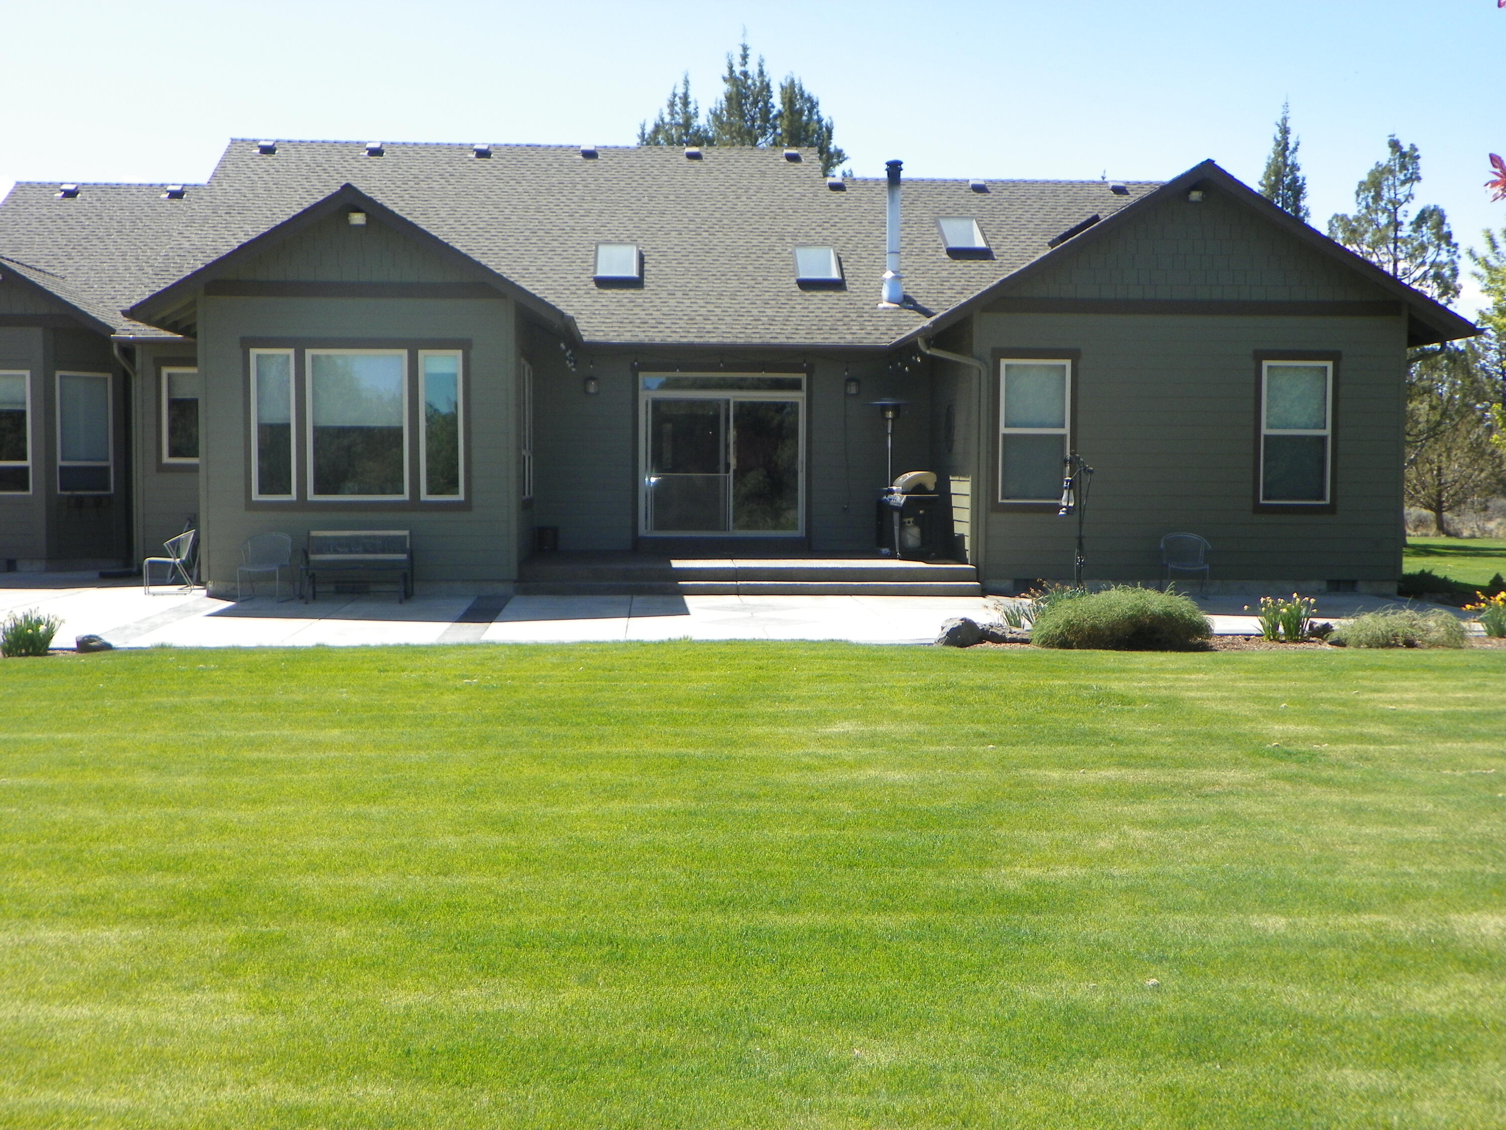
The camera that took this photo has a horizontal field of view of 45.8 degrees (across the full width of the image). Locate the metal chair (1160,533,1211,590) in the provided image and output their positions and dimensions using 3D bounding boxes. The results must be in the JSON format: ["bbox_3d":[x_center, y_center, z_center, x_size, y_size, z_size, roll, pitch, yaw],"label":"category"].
[{"bbox_3d":[5.416,0.000,22.273,0.600,0.800,0.580,1,4,4],"label":"metal chair"}]

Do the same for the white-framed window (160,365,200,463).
[{"bbox_3d":[-7.899,-2.126,25.434,1.050,1.370,0.090,0,3,-4],"label":"white-framed window"}]

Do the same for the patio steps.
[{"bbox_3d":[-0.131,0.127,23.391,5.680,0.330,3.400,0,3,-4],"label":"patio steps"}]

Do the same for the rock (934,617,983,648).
[{"bbox_3d":[1.953,0.623,16.788,0.440,0.270,0.380,0,4,-4],"label":"rock"}]

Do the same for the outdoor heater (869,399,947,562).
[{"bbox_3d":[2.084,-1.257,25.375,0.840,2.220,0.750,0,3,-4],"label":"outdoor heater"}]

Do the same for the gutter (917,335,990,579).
[{"bbox_3d":[2.497,-1.303,22.319,0.880,3.080,0.220,0,4,-4],"label":"gutter"}]

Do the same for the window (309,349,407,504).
[{"bbox_3d":[-4.749,-1.680,21.415,1.220,1.820,0.100,0,4,-4],"label":"window"}]

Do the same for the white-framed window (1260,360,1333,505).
[{"bbox_3d":[6.992,-1.692,22.881,0.940,1.840,0.090,0,3,-4],"label":"white-framed window"}]

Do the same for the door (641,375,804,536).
[{"bbox_3d":[-0.449,-1.604,26.016,2.430,2.400,0.130,0,4,-4],"label":"door"}]

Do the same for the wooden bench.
[{"bbox_3d":[-4.602,0.013,20.763,1.270,0.800,0.700,0,4,-4],"label":"wooden bench"}]

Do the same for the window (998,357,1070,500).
[{"bbox_3d":[3.579,-1.695,22.595,0.906,1.816,0.100,0,3,-3],"label":"window"}]

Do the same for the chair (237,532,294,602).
[{"bbox_3d":[-5.711,0.020,20.889,0.540,0.770,0.600,0,3,2],"label":"chair"}]

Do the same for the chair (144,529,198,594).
[{"bbox_3d":[-7.179,-0.047,21.988,0.600,0.770,0.540,0,3,-10],"label":"chair"}]

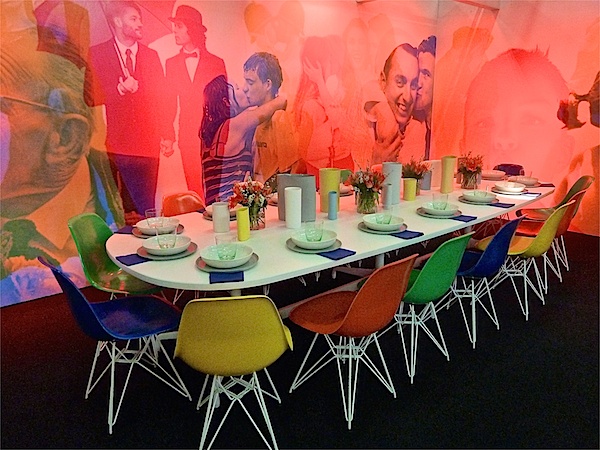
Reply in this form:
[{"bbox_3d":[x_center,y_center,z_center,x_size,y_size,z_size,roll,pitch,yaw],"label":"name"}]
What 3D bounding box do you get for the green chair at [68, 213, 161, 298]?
[{"bbox_3d":[-1.037,0.340,2.662,0.553,0.815,0.467,1,15,5],"label":"green chair"}]

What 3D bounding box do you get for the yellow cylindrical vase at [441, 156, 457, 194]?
[{"bbox_3d":[1.256,-0.423,3.654,0.106,0.300,0.106,-1,15,0],"label":"yellow cylindrical vase"}]

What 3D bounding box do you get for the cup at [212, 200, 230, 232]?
[{"bbox_3d":[-0.465,-0.044,2.567,0.096,0.163,0.096,-1,15,0],"label":"cup"}]

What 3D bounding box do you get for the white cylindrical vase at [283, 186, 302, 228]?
[{"bbox_3d":[-0.037,-0.101,2.564,0.094,0.230,0.094,-1,15,0],"label":"white cylindrical vase"}]

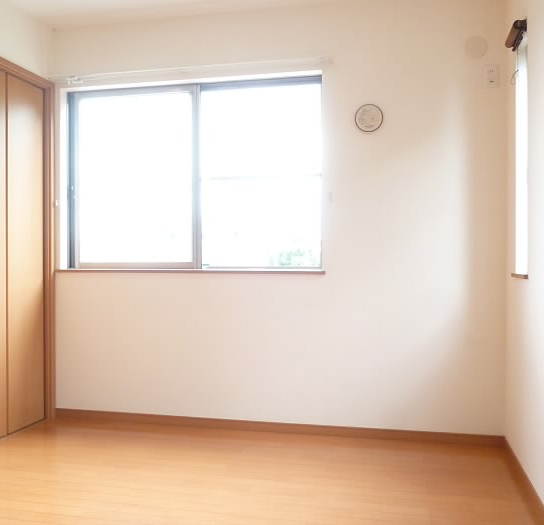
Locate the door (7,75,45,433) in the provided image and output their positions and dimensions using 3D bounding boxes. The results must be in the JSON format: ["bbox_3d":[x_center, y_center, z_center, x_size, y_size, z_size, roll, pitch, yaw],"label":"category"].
[{"bbox_3d":[-1.449,-0.049,3.304,0.035,2.009,0.330,0,1,13],"label":"door"}]

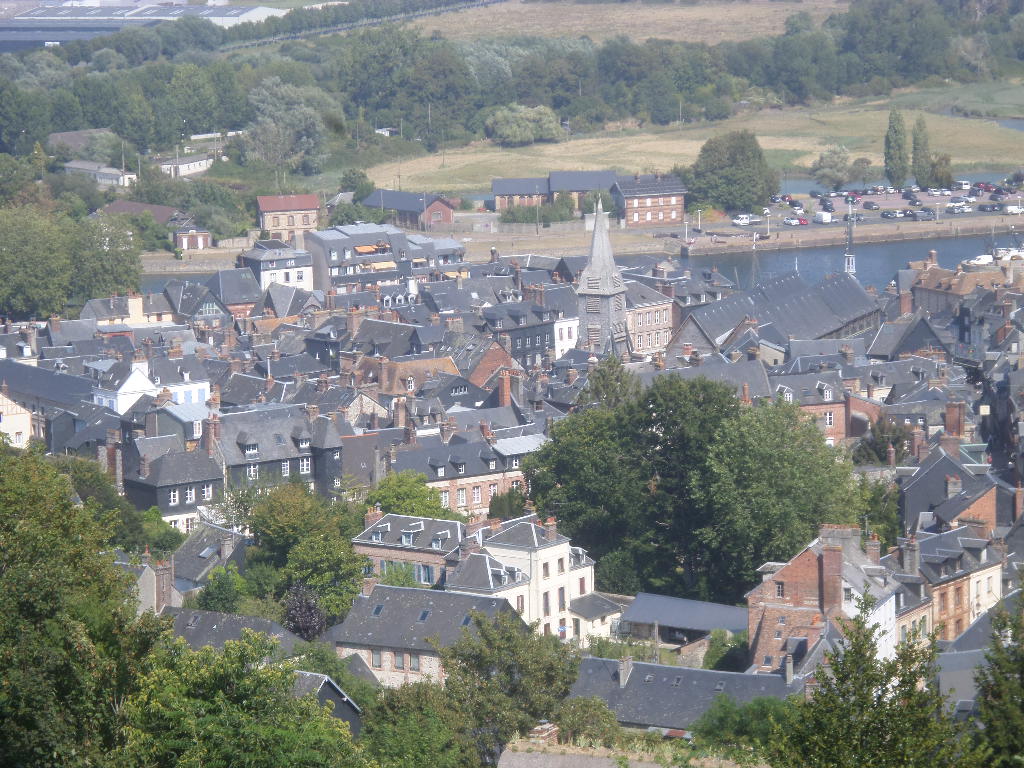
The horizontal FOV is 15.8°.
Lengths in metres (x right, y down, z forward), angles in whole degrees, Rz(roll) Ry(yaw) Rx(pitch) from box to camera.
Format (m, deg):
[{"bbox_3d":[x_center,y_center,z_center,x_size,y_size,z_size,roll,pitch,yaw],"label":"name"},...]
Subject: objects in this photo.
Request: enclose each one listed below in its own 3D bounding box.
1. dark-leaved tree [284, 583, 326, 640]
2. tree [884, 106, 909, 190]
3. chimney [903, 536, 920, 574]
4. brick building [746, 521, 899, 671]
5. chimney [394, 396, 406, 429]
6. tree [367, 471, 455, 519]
[{"bbox_3d":[-20.595,22.778,367.000,4.300,6.400,4.200,-1,8,0],"label":"dark-leaved tree"},{"bbox_3d":[98.264,-59.981,945.000,5.700,20.900,5.600,-1,8,0],"label":"tree"},{"bbox_3d":[40.458,17.346,374.000,1.250,4.000,1.000,4,9,34],"label":"chimney"},{"bbox_3d":[29.082,21.139,345.005,12.800,15.000,7.000,4,9,28],"label":"brick building"},{"bbox_3d":[-14.022,3.584,465.000,0.950,3.900,0.950,-7,10,-40],"label":"chimney"},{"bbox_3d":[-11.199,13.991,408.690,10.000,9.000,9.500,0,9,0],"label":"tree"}]

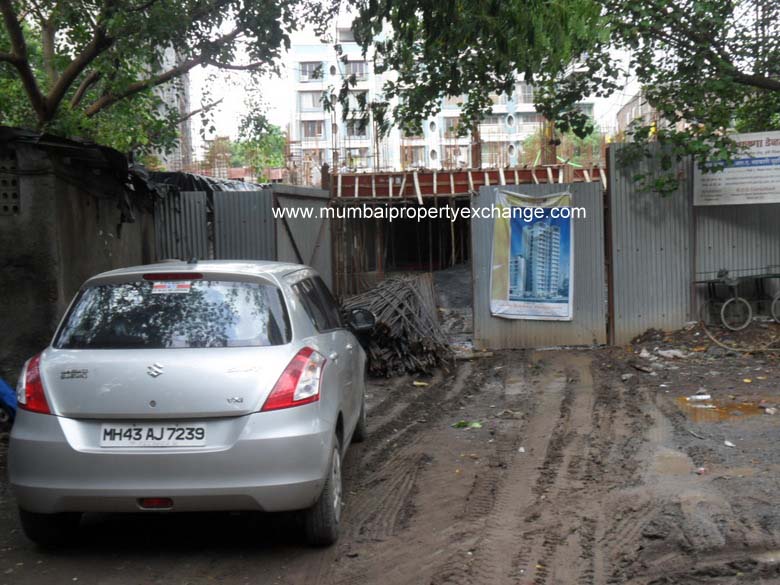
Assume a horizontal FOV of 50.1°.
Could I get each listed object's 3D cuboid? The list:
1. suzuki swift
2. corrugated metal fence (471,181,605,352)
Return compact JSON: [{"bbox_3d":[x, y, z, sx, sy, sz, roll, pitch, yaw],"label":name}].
[{"bbox_3d":[-1.068,0.542,5.810,1.720,1.530,3.850,-1,2,2],"label":"suzuki swift"},{"bbox_3d":[2.276,-0.407,12.690,2.065,2.489,0.080,-2,2,-5],"label":"corrugated metal fence"}]

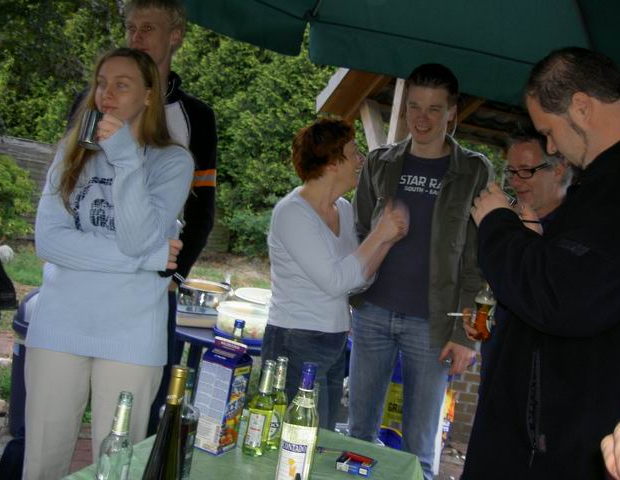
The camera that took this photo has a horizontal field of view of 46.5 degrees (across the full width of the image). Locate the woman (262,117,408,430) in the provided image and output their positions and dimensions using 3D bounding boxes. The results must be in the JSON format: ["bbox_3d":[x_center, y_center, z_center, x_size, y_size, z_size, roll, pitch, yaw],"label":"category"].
[{"bbox_3d":[0.012,0.404,2.380,0.460,1.630,0.460,12,5,38],"label":"woman"}]

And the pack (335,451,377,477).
[{"bbox_3d":[0.114,0.557,1.789,0.084,0.020,0.066,10,4,11],"label":"pack"}]

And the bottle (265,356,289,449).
[{"bbox_3d":[-0.072,0.417,1.841,0.061,0.230,0.061,9,4,0],"label":"bottle"}]

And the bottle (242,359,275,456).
[{"bbox_3d":[-0.120,0.414,1.786,0.061,0.230,0.061,9,4,0],"label":"bottle"}]

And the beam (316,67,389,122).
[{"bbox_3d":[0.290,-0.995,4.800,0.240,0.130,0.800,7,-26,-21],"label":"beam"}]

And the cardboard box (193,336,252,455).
[{"bbox_3d":[-0.213,0.384,1.776,0.081,0.262,0.081,11,5,27],"label":"cardboard box"}]

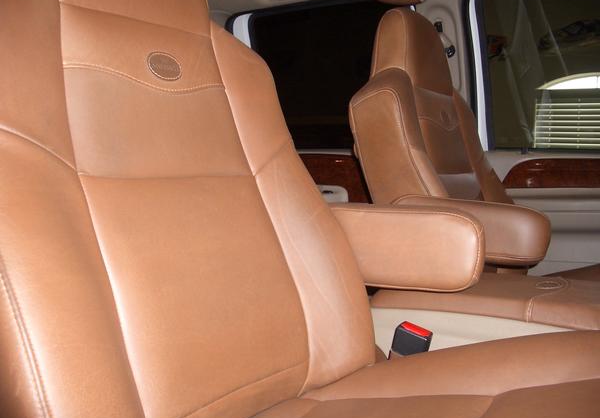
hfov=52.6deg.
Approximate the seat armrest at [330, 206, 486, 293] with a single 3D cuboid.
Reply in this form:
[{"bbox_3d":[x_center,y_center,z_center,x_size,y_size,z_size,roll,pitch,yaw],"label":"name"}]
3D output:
[{"bbox_3d":[0.117,0.054,0.961,0.335,0.117,0.090,1,4,25],"label":"seat armrest"}]

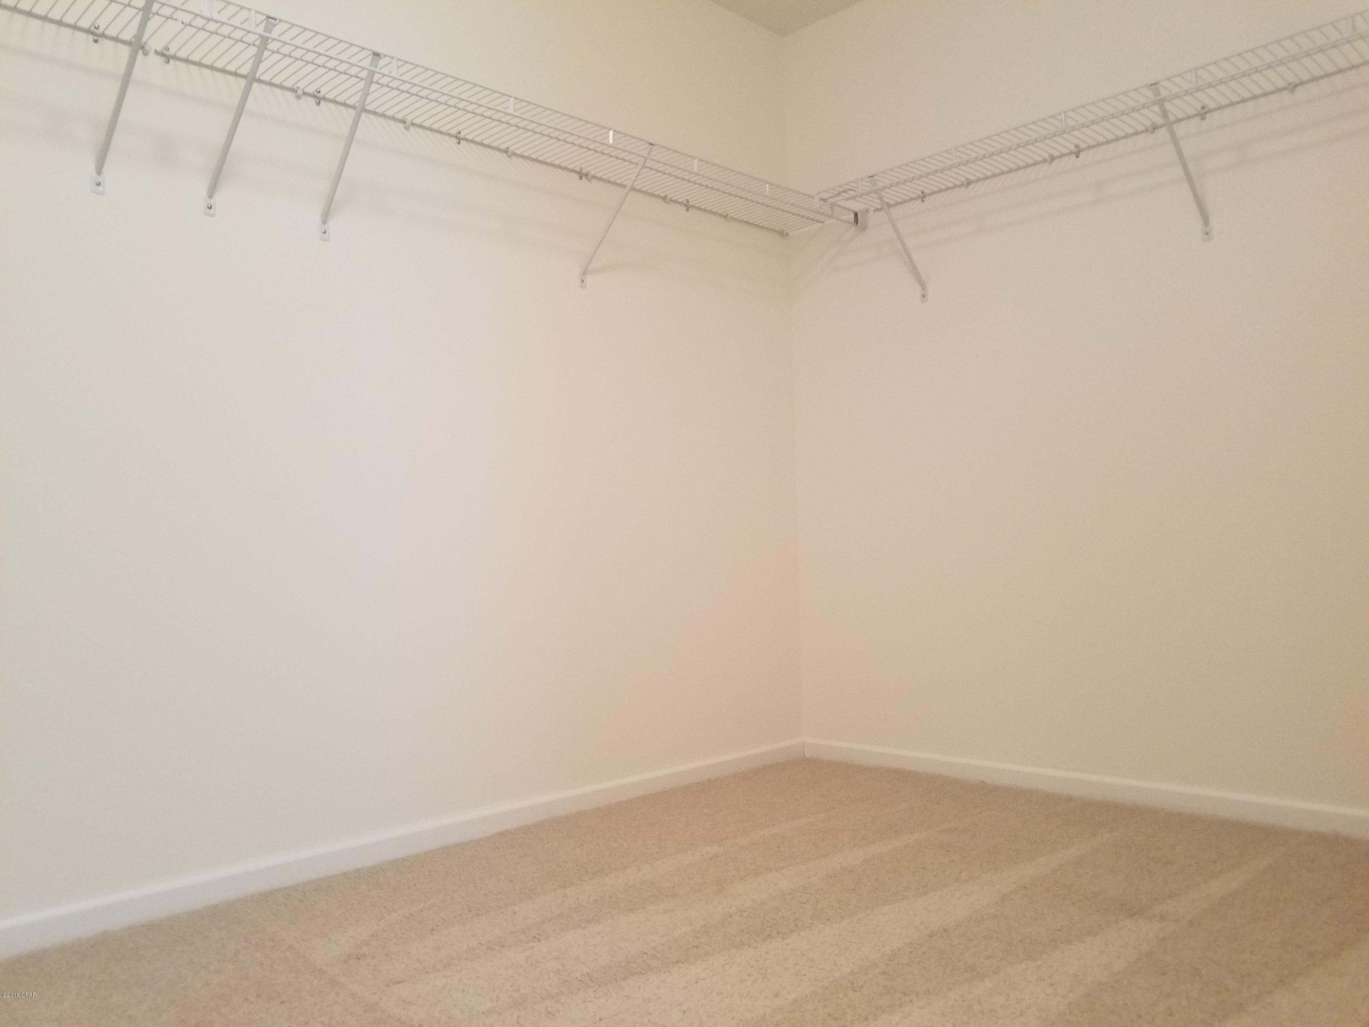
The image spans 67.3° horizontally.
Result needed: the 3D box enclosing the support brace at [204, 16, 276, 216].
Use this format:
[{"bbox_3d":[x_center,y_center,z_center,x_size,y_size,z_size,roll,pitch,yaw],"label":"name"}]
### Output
[{"bbox_3d":[-0.926,-0.822,2.144,0.300,0.337,0.032,-3,-2,44],"label":"support brace"}]

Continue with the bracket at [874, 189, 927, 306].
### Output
[{"bbox_3d":[0.655,-0.825,3.126,0.285,0.326,0.032,0,-2,-44],"label":"bracket"}]

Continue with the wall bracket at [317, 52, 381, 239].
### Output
[{"bbox_3d":[-0.751,-0.819,2.312,0.300,0.344,0.032,-3,-2,44],"label":"wall bracket"}]

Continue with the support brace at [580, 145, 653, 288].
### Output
[{"bbox_3d":[-0.188,-0.821,2.853,0.300,0.340,0.032,-3,-2,44],"label":"support brace"}]

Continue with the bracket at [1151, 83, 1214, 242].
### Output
[{"bbox_3d":[1.235,-0.868,2.554,0.300,0.335,0.032,0,-2,-44],"label":"bracket"}]

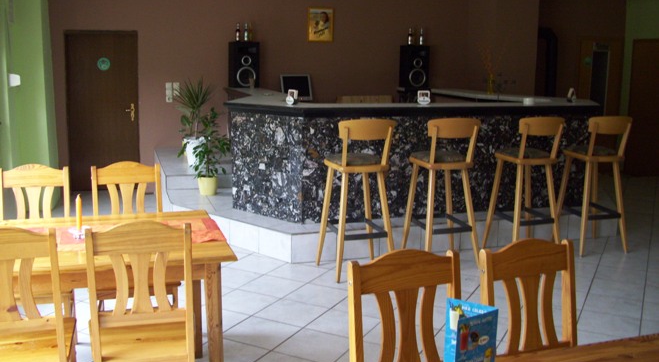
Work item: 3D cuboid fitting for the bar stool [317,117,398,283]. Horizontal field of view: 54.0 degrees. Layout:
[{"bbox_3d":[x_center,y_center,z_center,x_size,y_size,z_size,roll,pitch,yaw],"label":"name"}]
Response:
[{"bbox_3d":[0.214,0.123,4.888,0.475,1.150,0.480,-2,10,-19],"label":"bar stool"}]

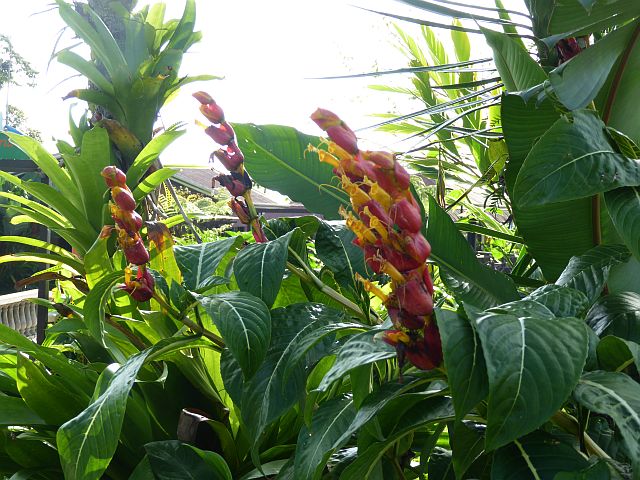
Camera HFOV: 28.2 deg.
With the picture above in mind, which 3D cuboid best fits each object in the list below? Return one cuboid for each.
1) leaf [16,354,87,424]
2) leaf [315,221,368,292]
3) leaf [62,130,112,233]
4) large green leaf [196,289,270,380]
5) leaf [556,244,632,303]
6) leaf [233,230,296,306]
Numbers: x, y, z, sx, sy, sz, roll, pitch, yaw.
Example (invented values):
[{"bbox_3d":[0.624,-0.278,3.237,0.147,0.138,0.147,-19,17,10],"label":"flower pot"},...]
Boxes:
[{"bbox_3d":[-0.409,0.229,1.950,0.109,0.113,0.100,0,3,0],"label":"leaf"},{"bbox_3d":[0.036,0.028,2.050,0.089,0.118,0.080,1,3,10],"label":"leaf"},{"bbox_3d":[-0.428,-0.110,2.350,0.091,0.197,0.090,0,3,0],"label":"leaf"},{"bbox_3d":[-0.123,0.139,1.850,0.105,0.129,0.080,0,3,0],"label":"large green leaf"},{"bbox_3d":[0.397,0.051,1.850,0.107,0.087,0.090,0,3,0],"label":"leaf"},{"bbox_3d":[-0.087,0.048,2.000,0.099,0.124,0.070,1,3,10],"label":"leaf"}]

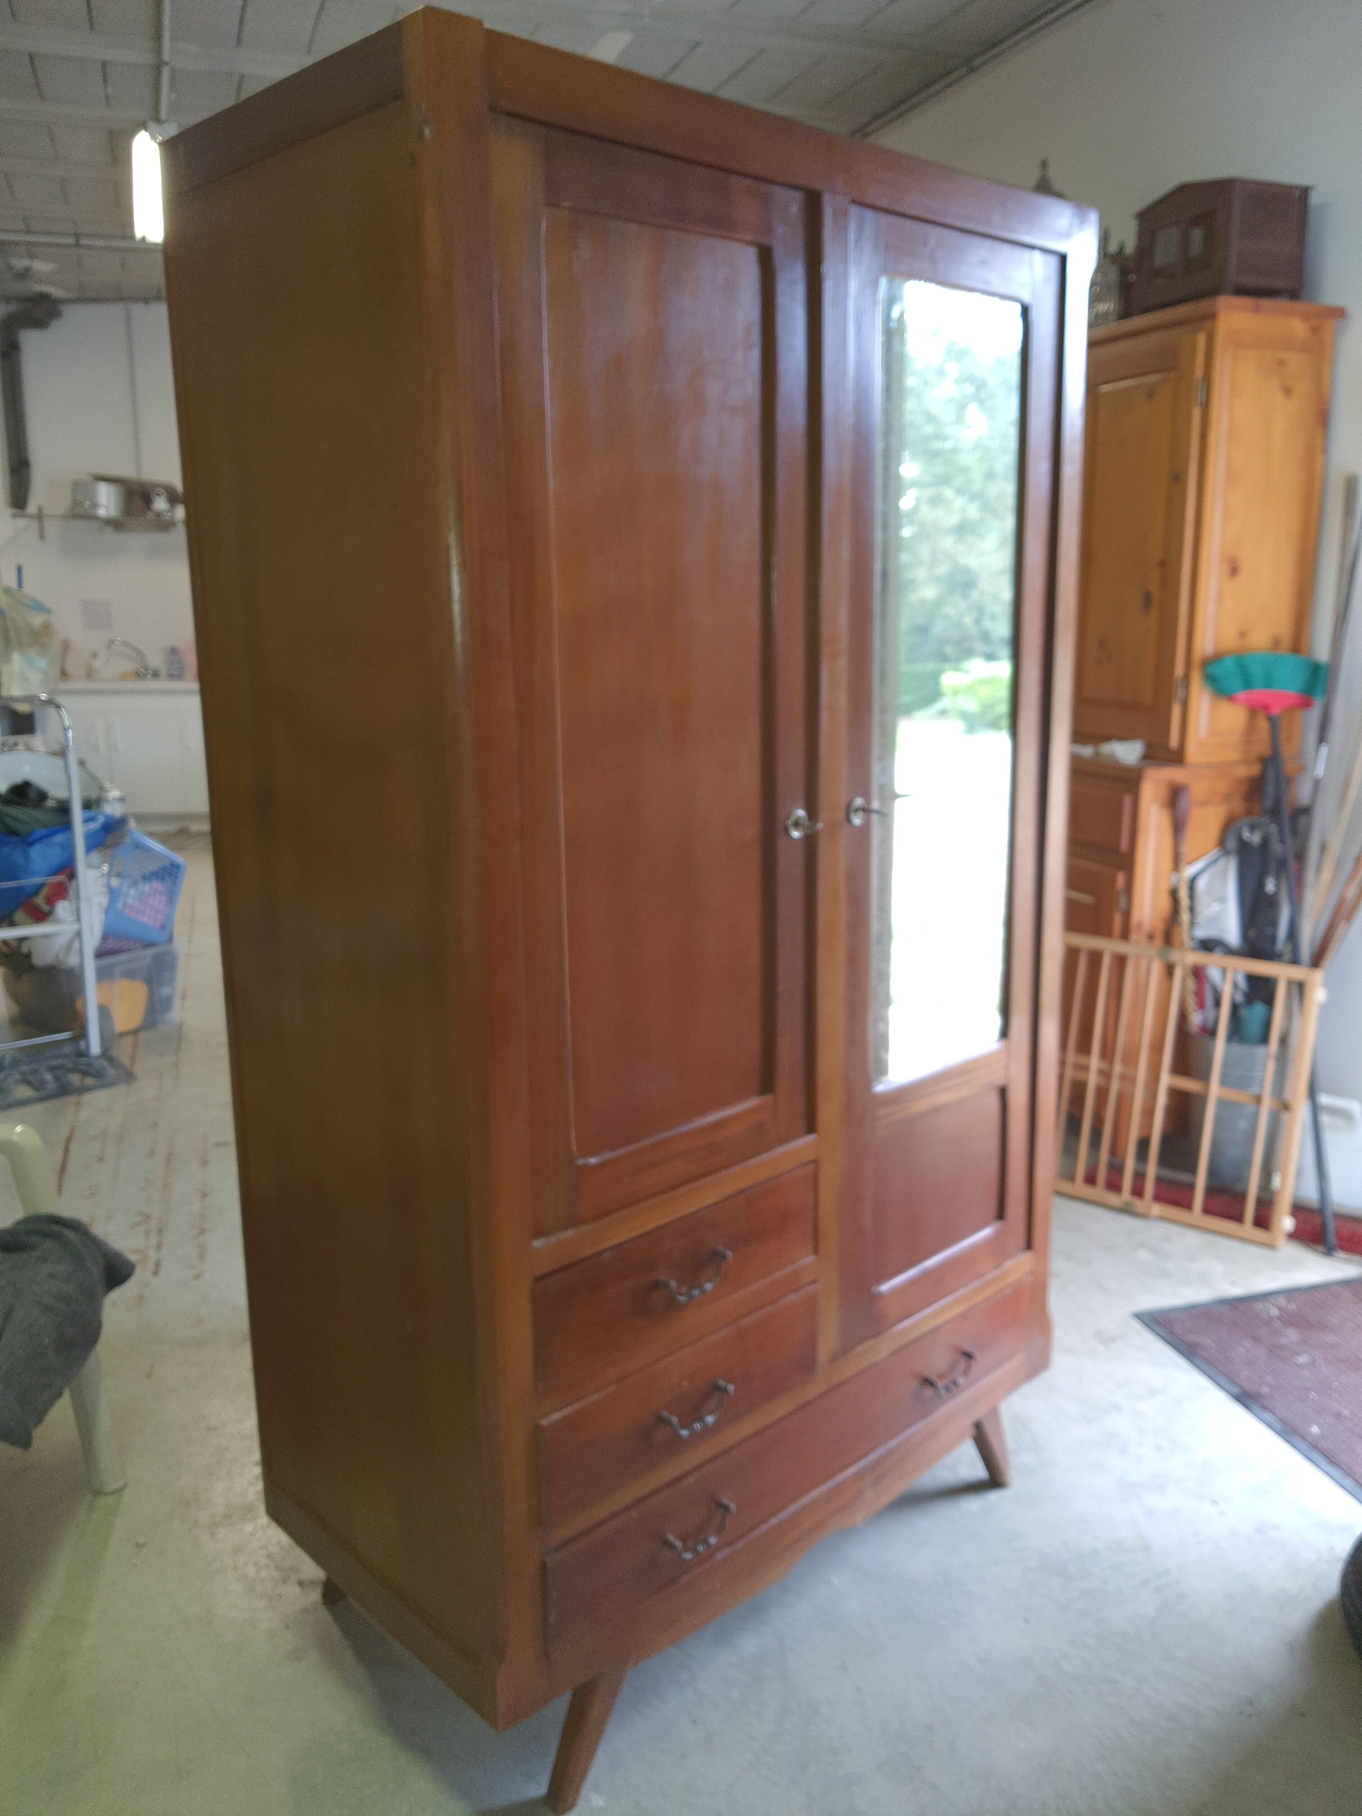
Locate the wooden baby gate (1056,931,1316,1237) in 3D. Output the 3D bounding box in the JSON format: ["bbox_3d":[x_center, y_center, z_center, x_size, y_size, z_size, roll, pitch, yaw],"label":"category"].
[{"bbox_3d":[1.018,0.390,3.223,0.840,0.625,0.045,9,10,35],"label":"wooden baby gate"}]

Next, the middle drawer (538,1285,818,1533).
[{"bbox_3d":[-0.132,0.568,1.827,0.462,0.138,0.440,-13,18,-41],"label":"middle drawer"}]

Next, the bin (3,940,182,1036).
[{"bbox_3d":[-2.076,0.266,4.646,0.533,0.280,0.400,-12,17,-39],"label":"bin"}]

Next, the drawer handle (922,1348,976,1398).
[{"bbox_3d":[0.403,0.698,2.046,0.094,0.031,0.026,-13,18,-41],"label":"drawer handle"}]

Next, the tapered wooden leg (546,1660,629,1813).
[{"bbox_3d":[-0.122,1.010,1.662,0.045,0.173,0.048,13,-5,46],"label":"tapered wooden leg"}]

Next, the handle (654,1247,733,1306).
[{"bbox_3d":[0.015,0.436,1.620,0.100,0.030,0.026,-13,18,-41],"label":"handle"}]

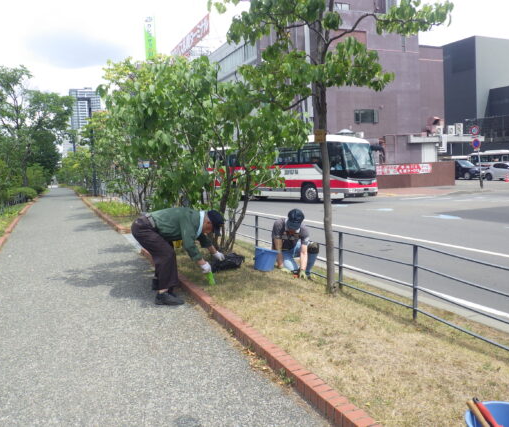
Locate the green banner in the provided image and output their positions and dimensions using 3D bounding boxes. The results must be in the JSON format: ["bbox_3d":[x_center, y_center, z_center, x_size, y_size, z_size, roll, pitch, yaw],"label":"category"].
[{"bbox_3d":[-20.335,-34.315,90.000,2.200,9.000,0.400,-5,6,-24],"label":"green banner"}]

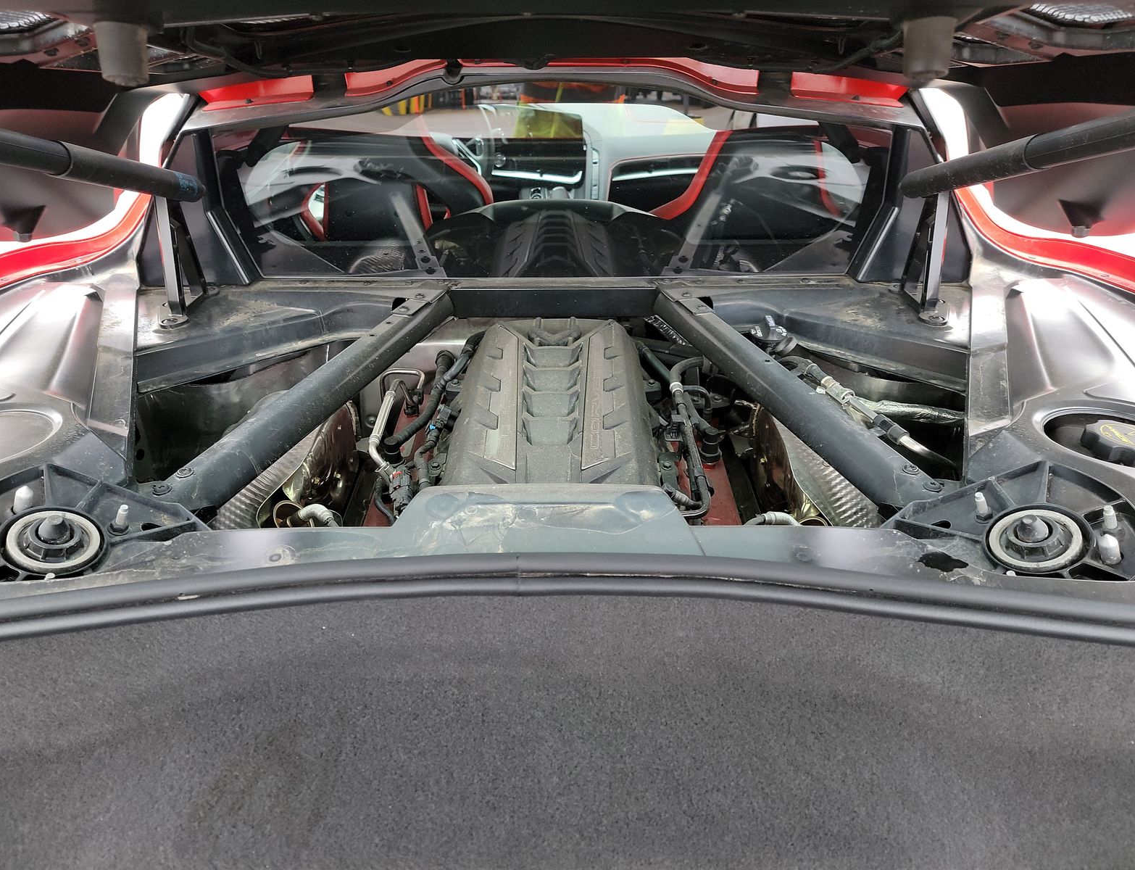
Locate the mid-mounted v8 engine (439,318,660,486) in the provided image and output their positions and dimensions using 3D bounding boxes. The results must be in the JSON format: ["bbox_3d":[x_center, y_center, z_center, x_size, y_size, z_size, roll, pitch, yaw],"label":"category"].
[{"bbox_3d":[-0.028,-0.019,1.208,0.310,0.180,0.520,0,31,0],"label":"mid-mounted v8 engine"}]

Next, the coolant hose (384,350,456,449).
[{"bbox_3d":[-0.226,-0.066,1.264,0.100,0.085,0.290,0,31,0],"label":"coolant hose"}]

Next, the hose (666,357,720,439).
[{"bbox_3d":[0.181,-0.060,1.227,0.085,0.075,0.200,0,31,0],"label":"hose"}]

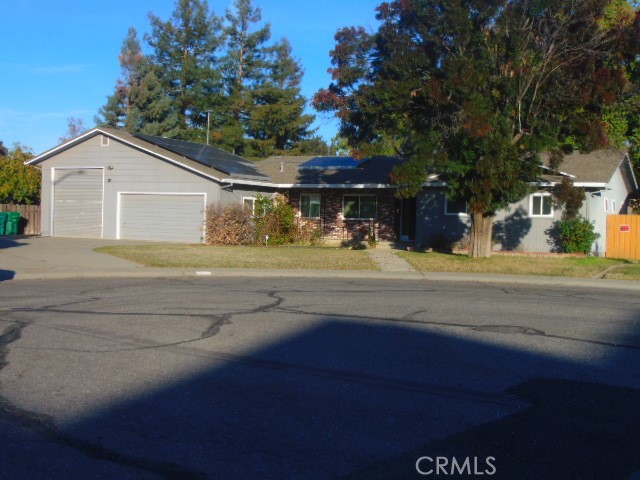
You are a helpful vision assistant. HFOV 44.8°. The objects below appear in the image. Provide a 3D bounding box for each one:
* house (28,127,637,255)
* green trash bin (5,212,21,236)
[{"bbox_3d":[-0.055,-2.426,37.453,27.900,5.250,10.900,2,2,28],"label":"house"},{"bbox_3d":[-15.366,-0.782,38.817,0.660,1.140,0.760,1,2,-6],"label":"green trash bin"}]

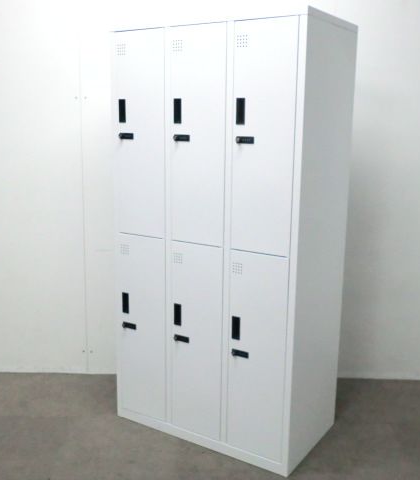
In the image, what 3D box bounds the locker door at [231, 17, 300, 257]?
[{"bbox_3d":[0.199,-0.368,2.193,0.260,0.858,0.027,8,14,32],"label":"locker door"}]

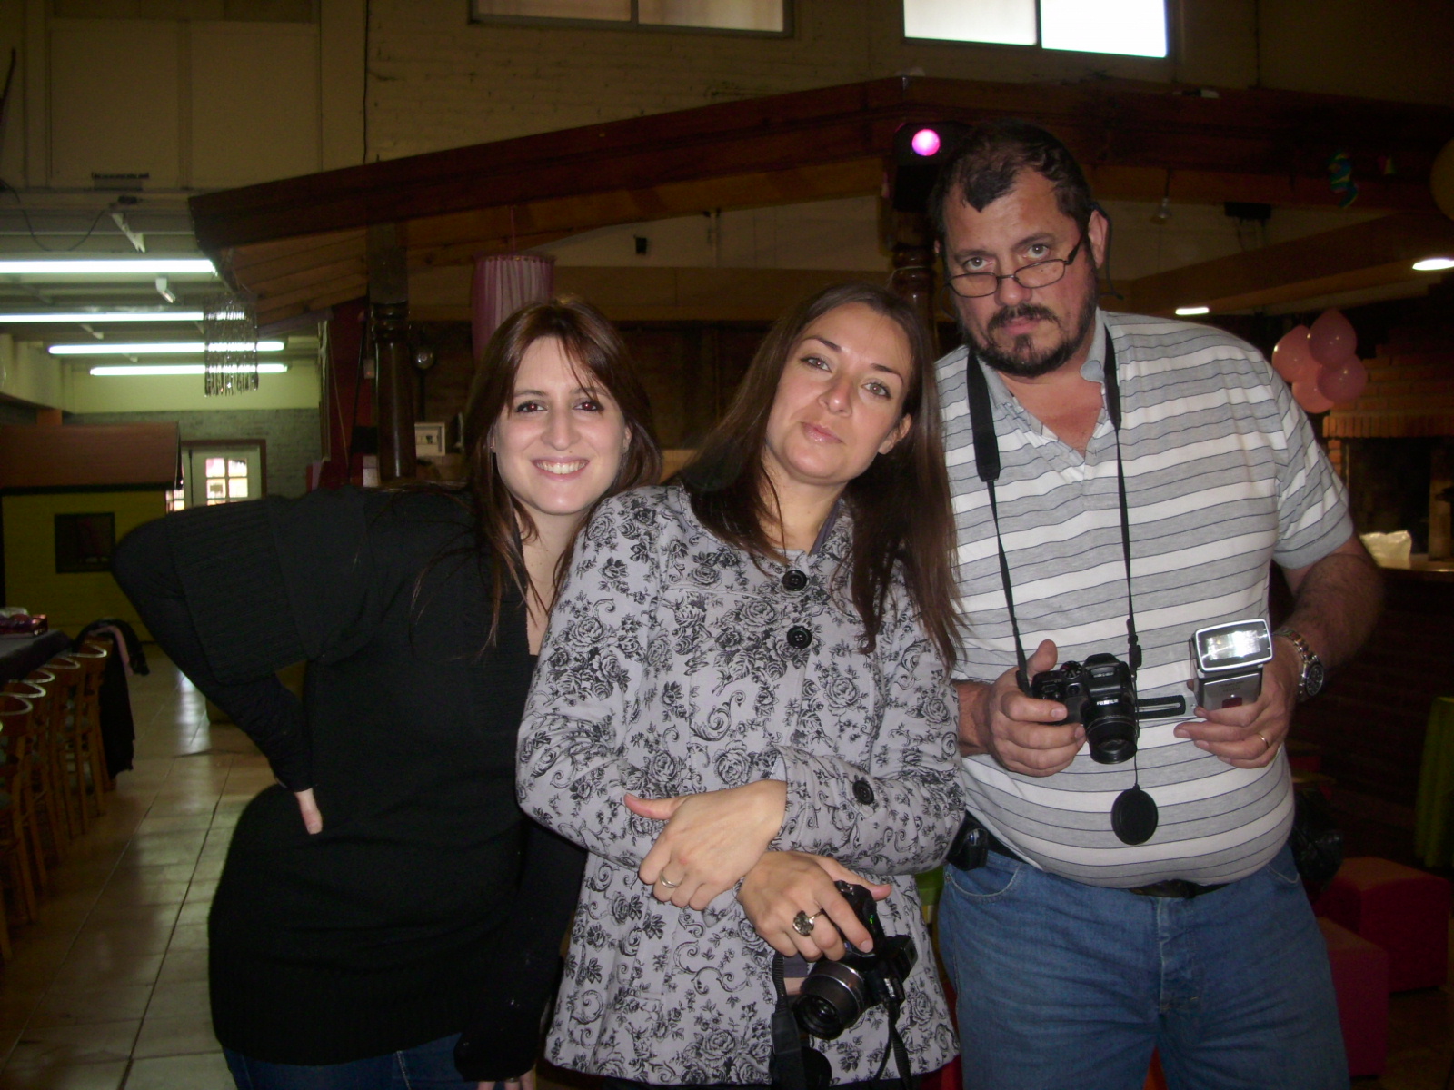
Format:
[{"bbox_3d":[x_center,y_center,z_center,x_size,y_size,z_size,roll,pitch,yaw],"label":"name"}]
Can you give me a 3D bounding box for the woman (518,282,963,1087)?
[{"bbox_3d":[0.016,0.564,1.399,0.480,1.680,0.380,-1,3,-9],"label":"woman"}]

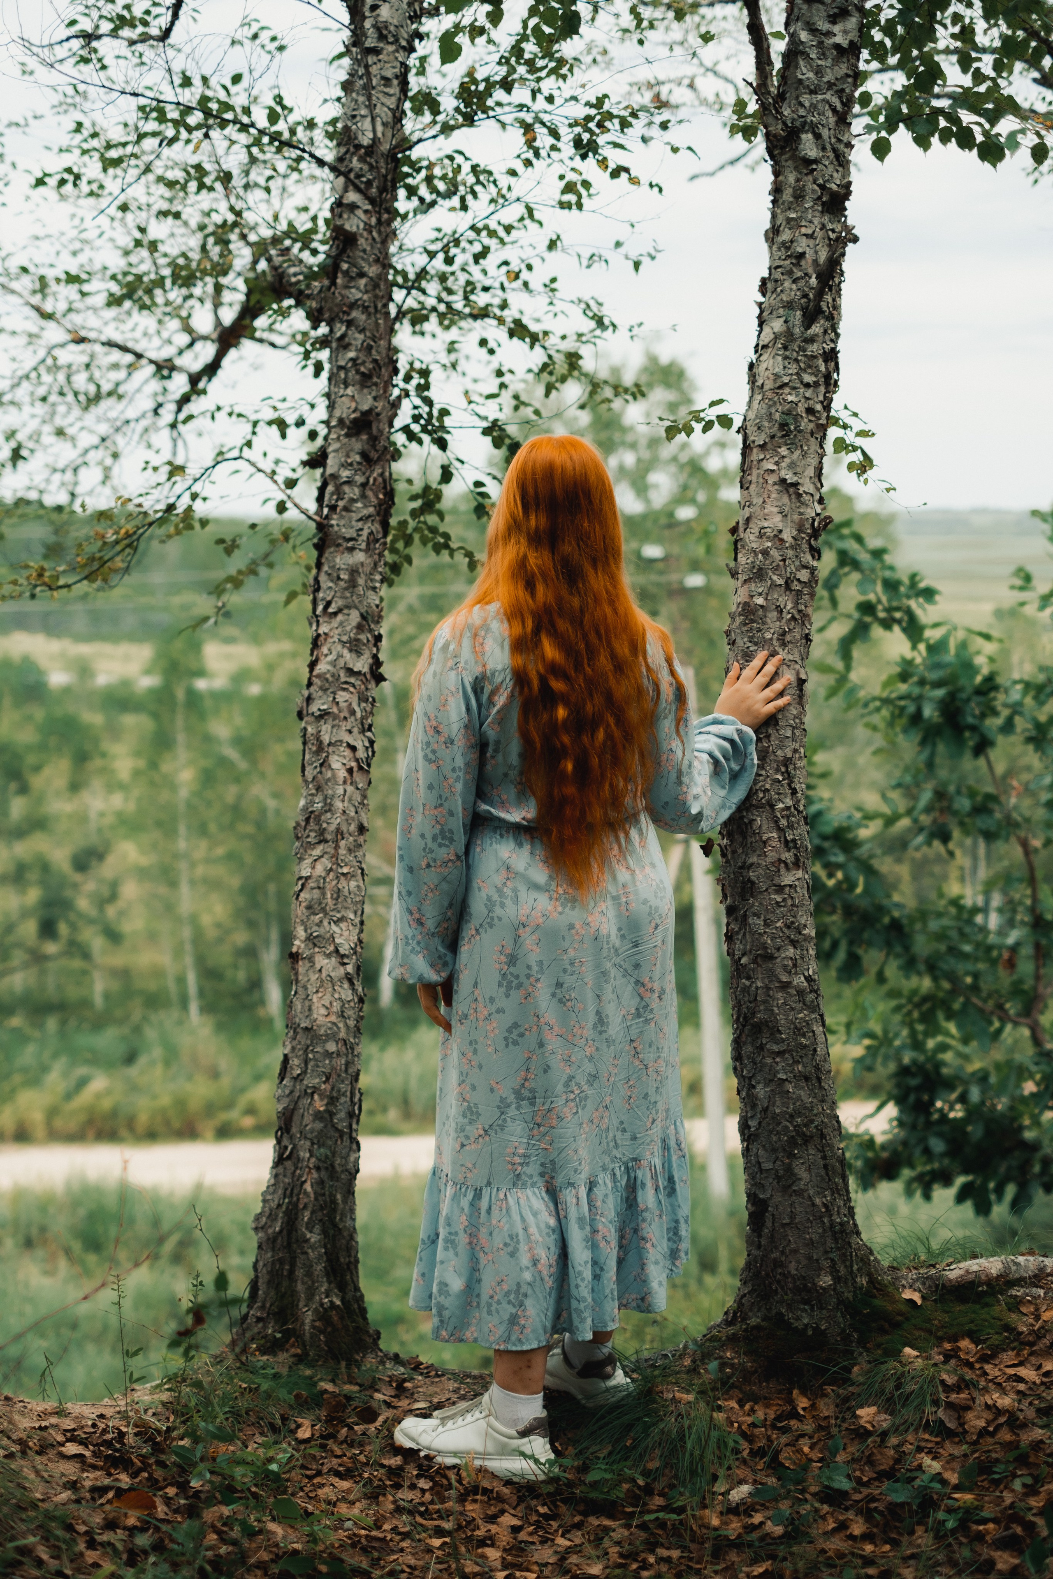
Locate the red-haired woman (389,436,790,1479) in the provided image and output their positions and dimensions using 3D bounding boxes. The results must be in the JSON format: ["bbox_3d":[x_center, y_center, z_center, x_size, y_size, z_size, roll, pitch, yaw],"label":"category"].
[{"bbox_3d":[0.105,0.264,3.877,0.690,1.682,0.500,-2,7,-20],"label":"red-haired woman"}]

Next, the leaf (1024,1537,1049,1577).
[{"bbox_3d":[0.737,1.111,3.363,0.036,0.052,0.025,0,7,0],"label":"leaf"}]

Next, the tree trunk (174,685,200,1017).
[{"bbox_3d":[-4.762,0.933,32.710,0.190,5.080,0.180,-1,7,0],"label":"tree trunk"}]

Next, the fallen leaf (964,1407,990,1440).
[{"bbox_3d":[0.752,1.060,3.882,0.045,0.048,0.035,0,7,0],"label":"fallen leaf"}]

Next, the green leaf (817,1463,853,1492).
[{"bbox_3d":[0.490,1.089,3.683,0.055,0.032,0.042,0,7,0],"label":"green leaf"}]

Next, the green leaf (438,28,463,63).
[{"bbox_3d":[-0.121,-1.180,3.688,0.040,0.056,0.020,0,7,0],"label":"green leaf"}]

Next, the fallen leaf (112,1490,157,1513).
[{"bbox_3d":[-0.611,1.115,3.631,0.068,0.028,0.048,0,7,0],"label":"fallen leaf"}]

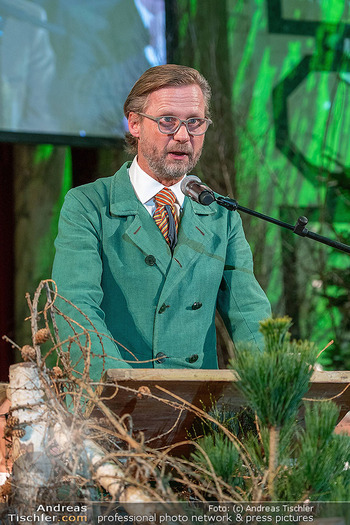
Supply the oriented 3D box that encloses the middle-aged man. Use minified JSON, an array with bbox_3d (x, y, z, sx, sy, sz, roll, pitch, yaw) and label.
[{"bbox_3d":[-0.040,0.440,2.740,0.580,1.810,0.470,1,-3,-20],"label":"middle-aged man"}]

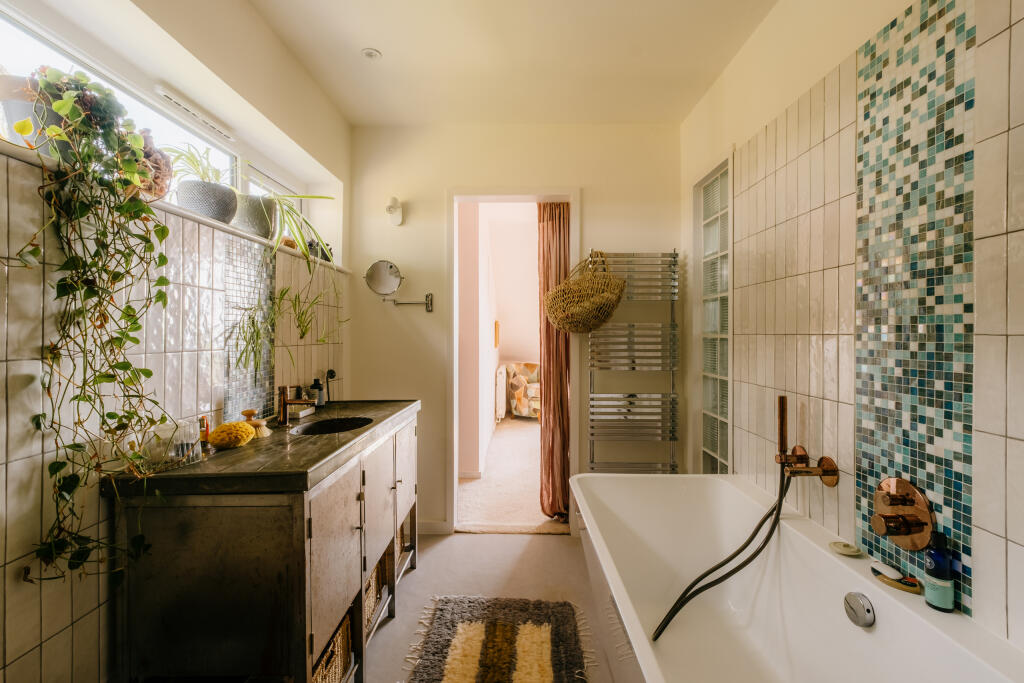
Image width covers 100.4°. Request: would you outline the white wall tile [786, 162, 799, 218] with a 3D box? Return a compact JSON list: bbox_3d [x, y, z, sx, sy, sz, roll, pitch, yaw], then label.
[{"bbox_3d":[0.984,-0.528,1.490,0.010,0.200,0.060,0,0,0],"label":"white wall tile"}]

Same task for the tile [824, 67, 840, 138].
[{"bbox_3d":[0.985,-0.730,1.303,0.010,0.200,0.060,0,0,0],"label":"tile"}]

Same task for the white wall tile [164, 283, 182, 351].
[{"bbox_3d":[-0.997,-0.068,1.251,0.009,0.202,0.060,0,0,1],"label":"white wall tile"}]

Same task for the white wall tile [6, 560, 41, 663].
[{"bbox_3d":[-1.006,0.540,0.877,0.010,0.200,0.060,0,0,2],"label":"white wall tile"}]

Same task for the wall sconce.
[{"bbox_3d":[-0.681,-0.759,2.490,0.098,0.165,0.110,0,1,0],"label":"wall sconce"}]

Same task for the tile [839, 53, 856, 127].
[{"bbox_3d":[0.985,-0.729,1.240,0.010,0.200,0.060,0,0,0],"label":"tile"}]

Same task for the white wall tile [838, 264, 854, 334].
[{"bbox_3d":[1.000,-0.122,1.268,0.010,0.202,0.062,0,1,0],"label":"white wall tile"}]

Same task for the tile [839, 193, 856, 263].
[{"bbox_3d":[0.992,-0.325,1.258,0.009,0.202,0.062,0,0,0],"label":"tile"}]

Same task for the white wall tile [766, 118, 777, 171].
[{"bbox_3d":[1.017,-0.752,1.653,0.010,0.204,0.062,0,1,0],"label":"white wall tile"}]

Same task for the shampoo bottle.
[{"bbox_3d":[0.952,0.500,0.948,0.048,0.174,0.048,0,0,-3],"label":"shampoo bottle"}]

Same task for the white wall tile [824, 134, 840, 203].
[{"bbox_3d":[1.017,-0.539,1.343,0.010,0.204,0.062,0,1,0],"label":"white wall tile"}]

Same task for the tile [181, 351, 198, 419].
[{"bbox_3d":[-1.000,0.131,1.321,0.010,0.203,0.062,0,1,1],"label":"tile"}]

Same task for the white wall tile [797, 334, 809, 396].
[{"bbox_3d":[1.017,0.081,1.478,0.010,0.204,0.062,0,1,0],"label":"white wall tile"}]

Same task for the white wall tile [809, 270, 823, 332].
[{"bbox_3d":[0.999,-0.126,1.394,0.010,0.203,0.062,0,1,1],"label":"white wall tile"}]

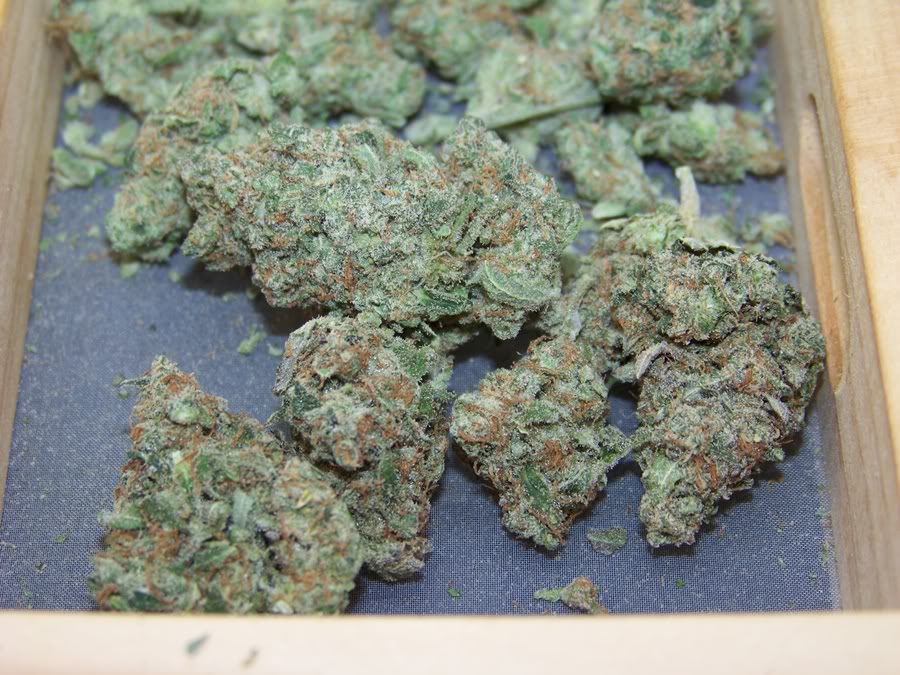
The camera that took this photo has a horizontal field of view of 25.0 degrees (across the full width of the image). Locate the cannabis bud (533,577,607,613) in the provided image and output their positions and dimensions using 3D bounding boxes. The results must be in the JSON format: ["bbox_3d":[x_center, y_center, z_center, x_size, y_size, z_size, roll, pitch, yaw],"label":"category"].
[{"bbox_3d":[0.013,0.029,0.226,0.008,0.003,0.004,4,56,3],"label":"cannabis bud"}]

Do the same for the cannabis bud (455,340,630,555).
[{"bbox_3d":[0.010,0.012,0.228,0.019,0.017,0.025,0,56,0],"label":"cannabis bud"}]

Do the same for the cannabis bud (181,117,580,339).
[{"bbox_3d":[-0.008,-0.013,0.237,0.047,0.023,0.022,10,57,7],"label":"cannabis bud"}]

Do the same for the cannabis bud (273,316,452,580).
[{"bbox_3d":[-0.010,0.012,0.225,0.020,0.021,0.030,0,56,0],"label":"cannabis bud"}]

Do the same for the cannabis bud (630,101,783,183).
[{"bbox_3d":[0.033,-0.025,0.259,0.019,0.009,0.009,13,57,8],"label":"cannabis bud"}]

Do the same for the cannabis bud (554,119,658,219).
[{"bbox_3d":[0.020,-0.021,0.256,0.009,0.009,0.015,-35,63,-21],"label":"cannabis bud"}]

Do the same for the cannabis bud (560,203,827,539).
[{"bbox_3d":[0.027,0.003,0.229,0.030,0.025,0.042,0,56,0],"label":"cannabis bud"}]

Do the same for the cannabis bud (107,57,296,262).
[{"bbox_3d":[-0.031,-0.022,0.253,0.015,0.016,0.029,35,63,21],"label":"cannabis bud"}]

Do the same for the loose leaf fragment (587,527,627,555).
[{"bbox_3d":[0.018,0.023,0.231,0.005,0.001,0.003,0,56,0],"label":"loose leaf fragment"}]

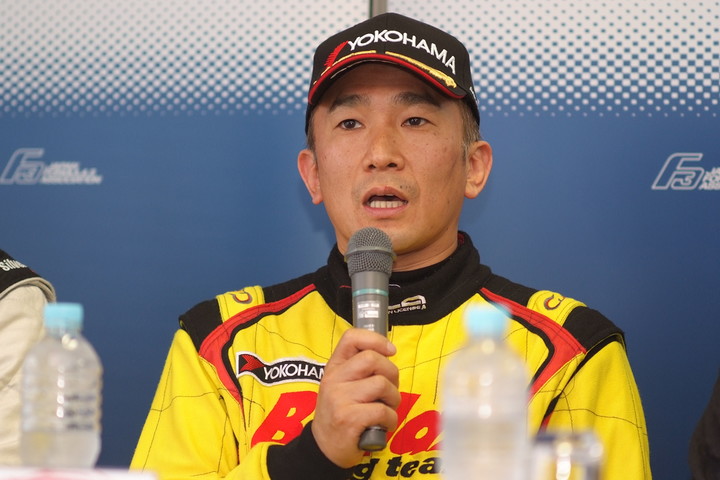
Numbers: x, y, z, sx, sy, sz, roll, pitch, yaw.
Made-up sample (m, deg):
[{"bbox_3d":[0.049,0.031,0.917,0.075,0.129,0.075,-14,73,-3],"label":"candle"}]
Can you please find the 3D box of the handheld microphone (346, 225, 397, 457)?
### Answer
[{"bbox_3d":[0.011,0.088,2.955,0.049,0.218,0.049,-1,-19,0],"label":"handheld microphone"}]

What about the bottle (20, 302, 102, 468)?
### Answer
[{"bbox_3d":[-0.245,0.156,2.610,0.067,0.208,0.067,1,-2,0],"label":"bottle"}]

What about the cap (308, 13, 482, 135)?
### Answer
[{"bbox_3d":[0.027,-0.175,3.160,0.176,0.130,0.265,-4,-15,6],"label":"cap"}]

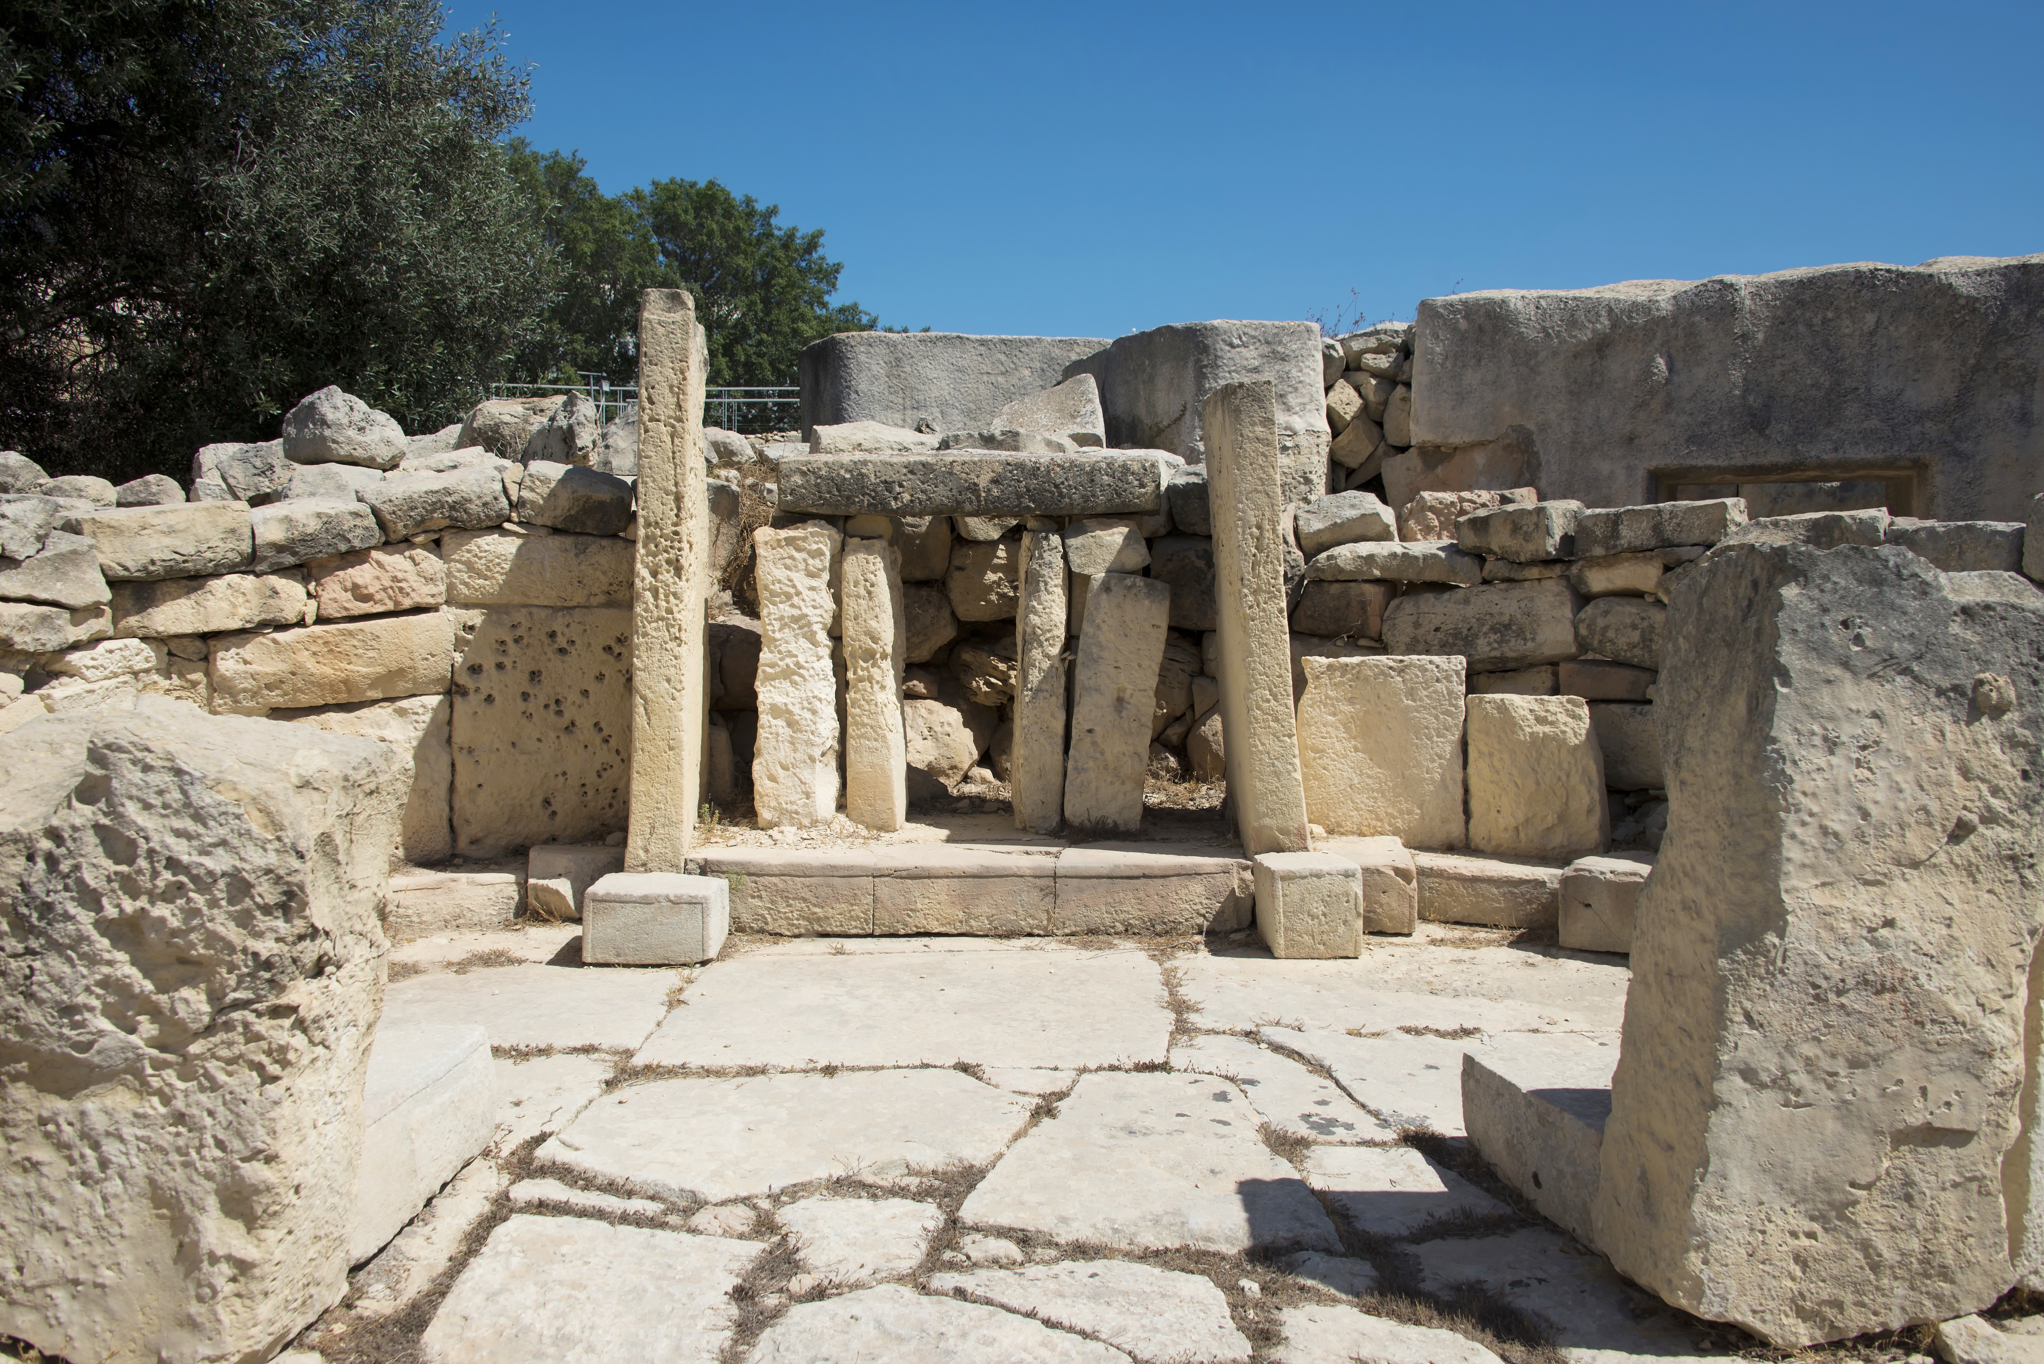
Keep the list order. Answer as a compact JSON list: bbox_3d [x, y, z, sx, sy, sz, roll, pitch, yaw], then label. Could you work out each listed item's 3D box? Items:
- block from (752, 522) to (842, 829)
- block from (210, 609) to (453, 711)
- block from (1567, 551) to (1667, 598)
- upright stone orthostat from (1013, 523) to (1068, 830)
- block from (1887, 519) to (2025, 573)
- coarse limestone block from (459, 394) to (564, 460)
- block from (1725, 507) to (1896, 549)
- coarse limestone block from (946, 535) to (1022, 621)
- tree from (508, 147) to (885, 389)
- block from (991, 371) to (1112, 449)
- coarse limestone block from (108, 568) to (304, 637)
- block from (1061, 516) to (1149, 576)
[{"bbox_3d":[-1.212,-0.048,8.680,0.450,1.650,0.280,0,3,0],"label":"block"},{"bbox_3d":[-3.900,-0.131,9.000,1.210,0.470,0.450,-1,2,-30],"label":"block"},{"bbox_3d":[3.467,-0.614,9.250,0.492,0.227,0.380,-1,1,26],"label":"block"},{"bbox_3d":[0.121,-0.014,9.856,0.280,1.860,0.380,0,2,8],"label":"upright stone orthostat"},{"bbox_3d":[5.153,-0.737,8.800,0.660,0.300,0.450,0,2,15],"label":"block"},{"bbox_3d":[-3.394,-1.674,10.600,0.680,0.410,0.550,0,2,-15],"label":"coarse limestone block"},{"bbox_3d":[5.280,-0.970,10.750,1.050,0.360,0.500,0,1,18],"label":"block"},{"bbox_3d":[-0.250,-0.790,12.200,0.620,0.630,0.500,0,0,0],"label":"coarse limestone block"},{"bbox_3d":[-6.370,-6.600,32.000,7.600,7.200,7.000,0,2,0],"label":"tree"},{"bbox_3d":[0.175,-1.689,9.900,0.719,0.434,0.400,0,2,5],"label":"block"},{"bbox_3d":[-4.409,-0.417,8.620,0.906,0.304,0.420,-1,2,-36],"label":"coarse limestone block"},{"bbox_3d":[0.498,-0.825,9.650,0.512,0.346,0.400,0,2,0],"label":"block"}]

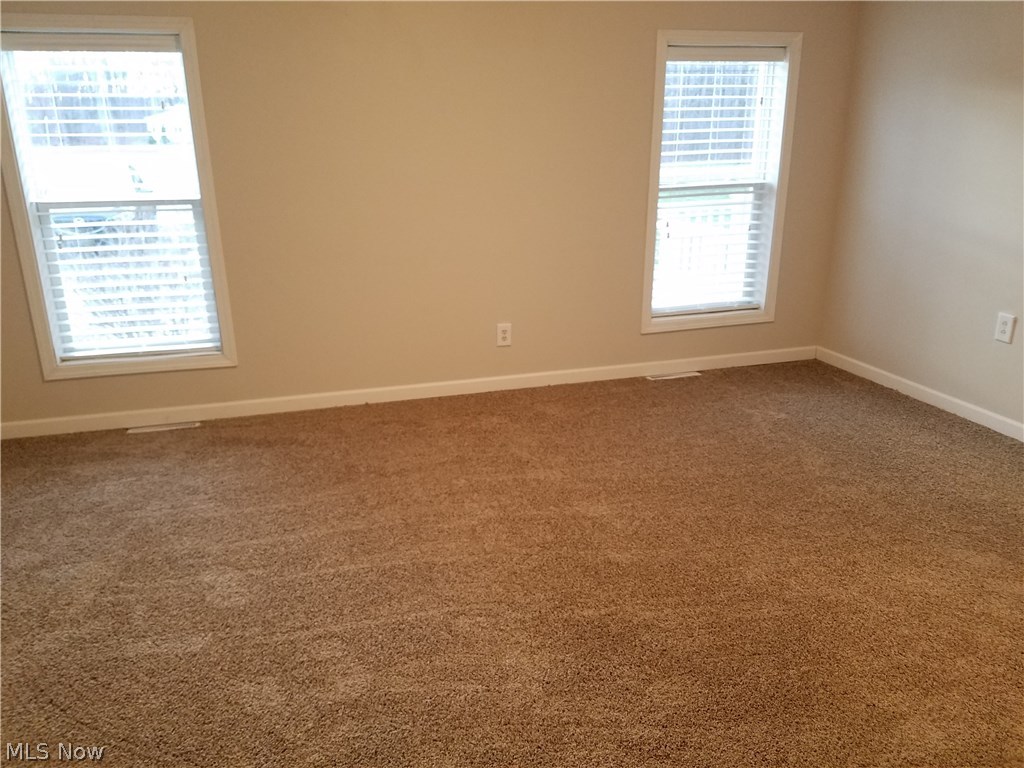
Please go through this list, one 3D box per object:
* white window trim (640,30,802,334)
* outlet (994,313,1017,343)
[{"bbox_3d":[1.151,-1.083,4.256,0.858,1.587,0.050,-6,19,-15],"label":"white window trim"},{"bbox_3d":[2.227,-0.251,3.480,0.012,0.124,0.081,-6,19,-15],"label":"outlet"}]

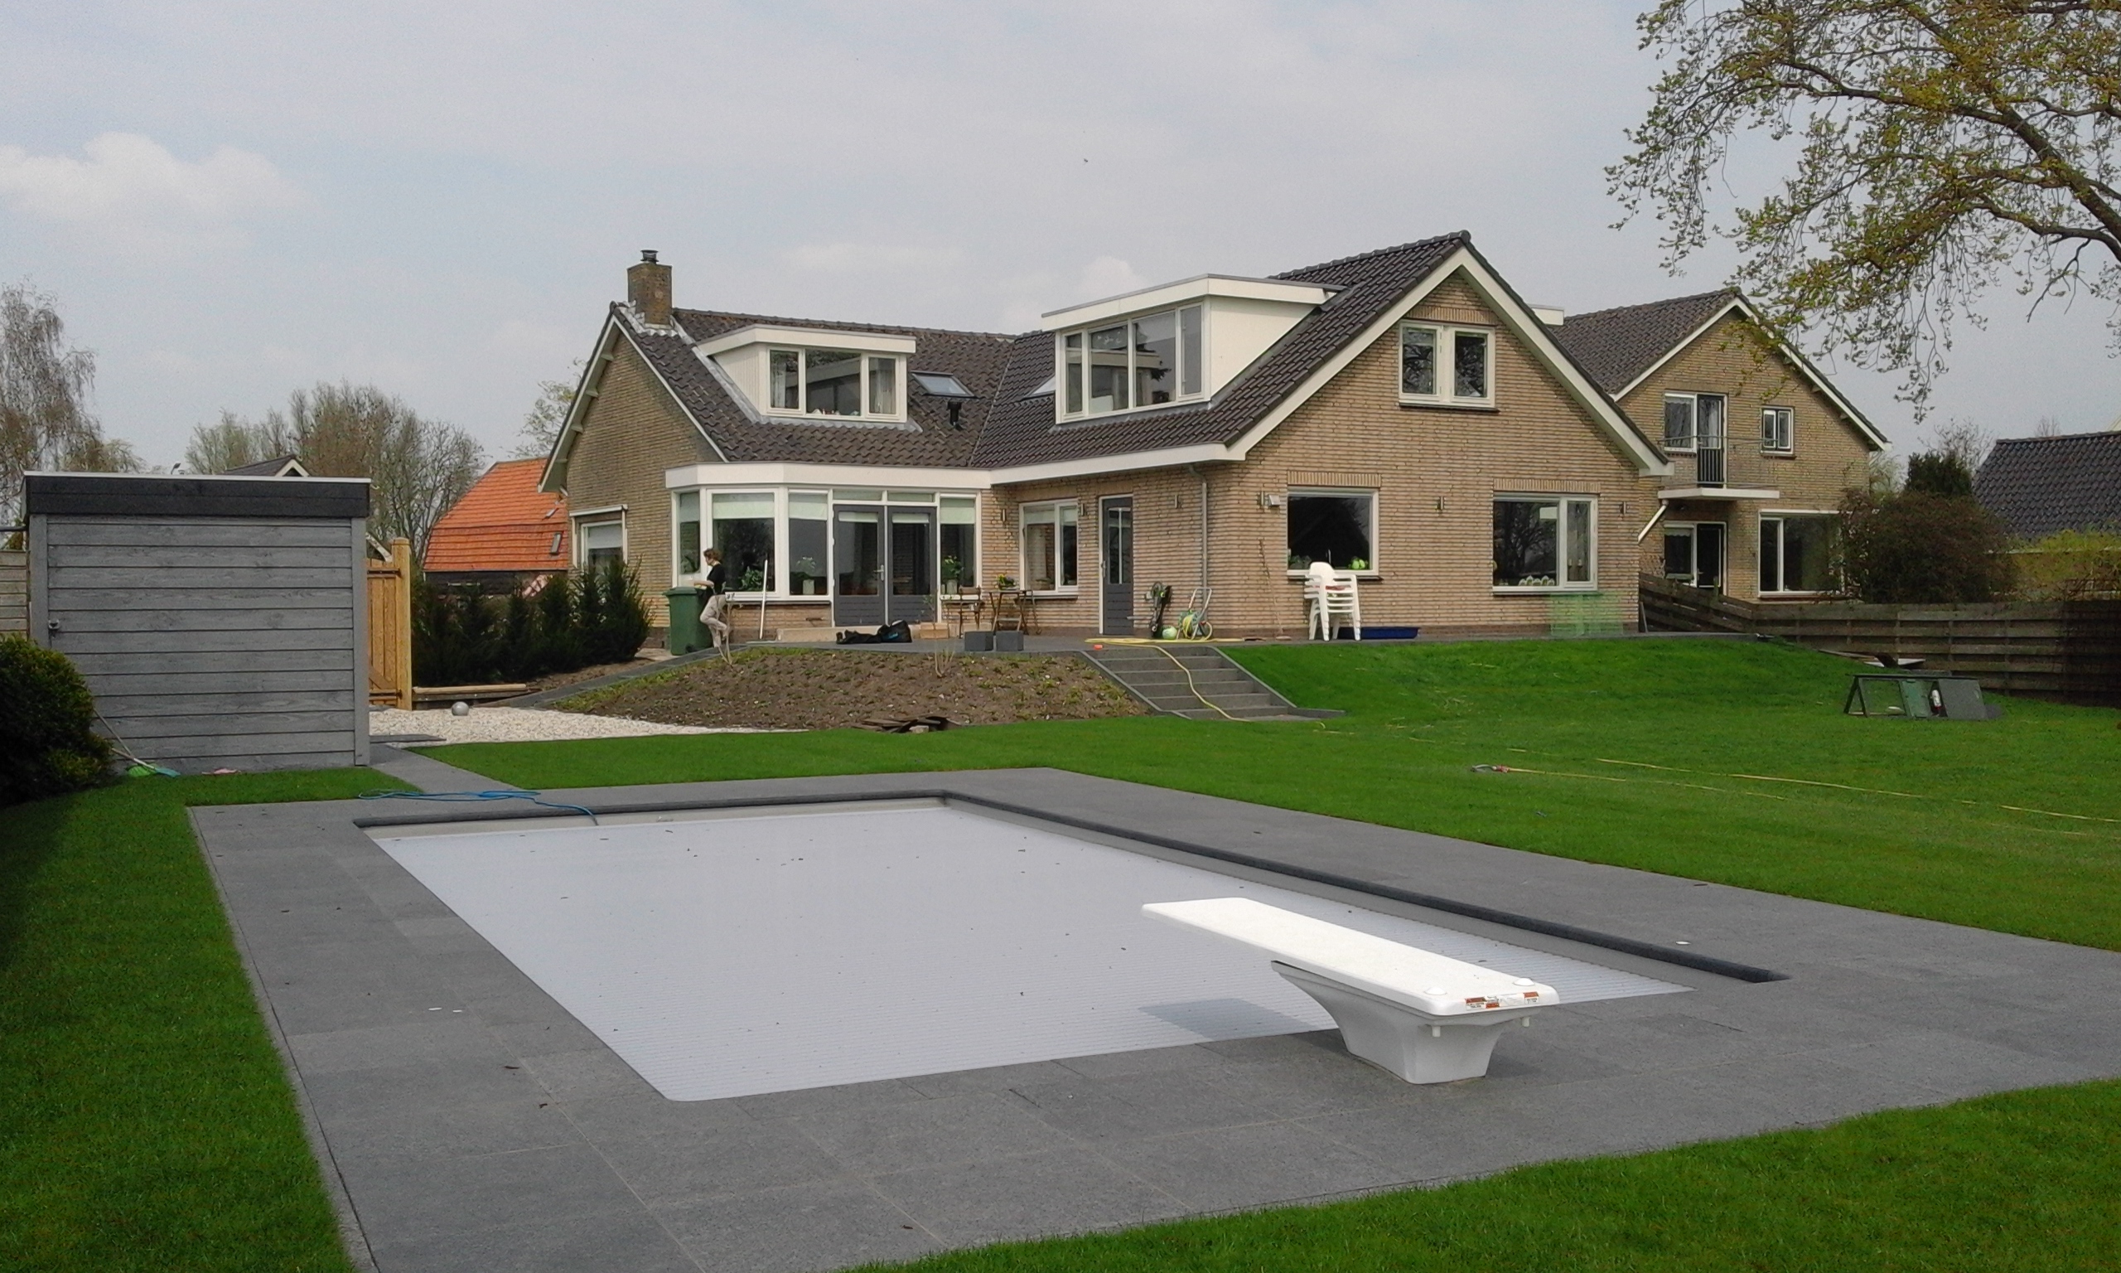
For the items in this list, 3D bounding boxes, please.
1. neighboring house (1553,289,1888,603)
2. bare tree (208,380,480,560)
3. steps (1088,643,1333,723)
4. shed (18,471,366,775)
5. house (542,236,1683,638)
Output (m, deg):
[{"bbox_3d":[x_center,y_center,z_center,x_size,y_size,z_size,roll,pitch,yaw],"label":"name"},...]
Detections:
[{"bbox_3d":[12.100,-3.700,40.400,8.200,6.900,9.200,-1,1,-30],"label":"neighboring house"},{"bbox_3d":[-29.100,-5.000,72.000,11.000,10.000,8.500,-1,1,-25],"label":"bare tree"},{"bbox_3d":[1.900,0.580,22.700,2.400,0.880,2.300,-1,1,-29],"label":"steps"},{"bbox_3d":[-7.500,-0.120,15.600,2.530,2.420,2.700,-1,1,-24],"label":"shed"},{"bbox_3d":[-0.150,-3.250,31.500,13.600,6.400,15.200,-1,1,-30],"label":"house"}]

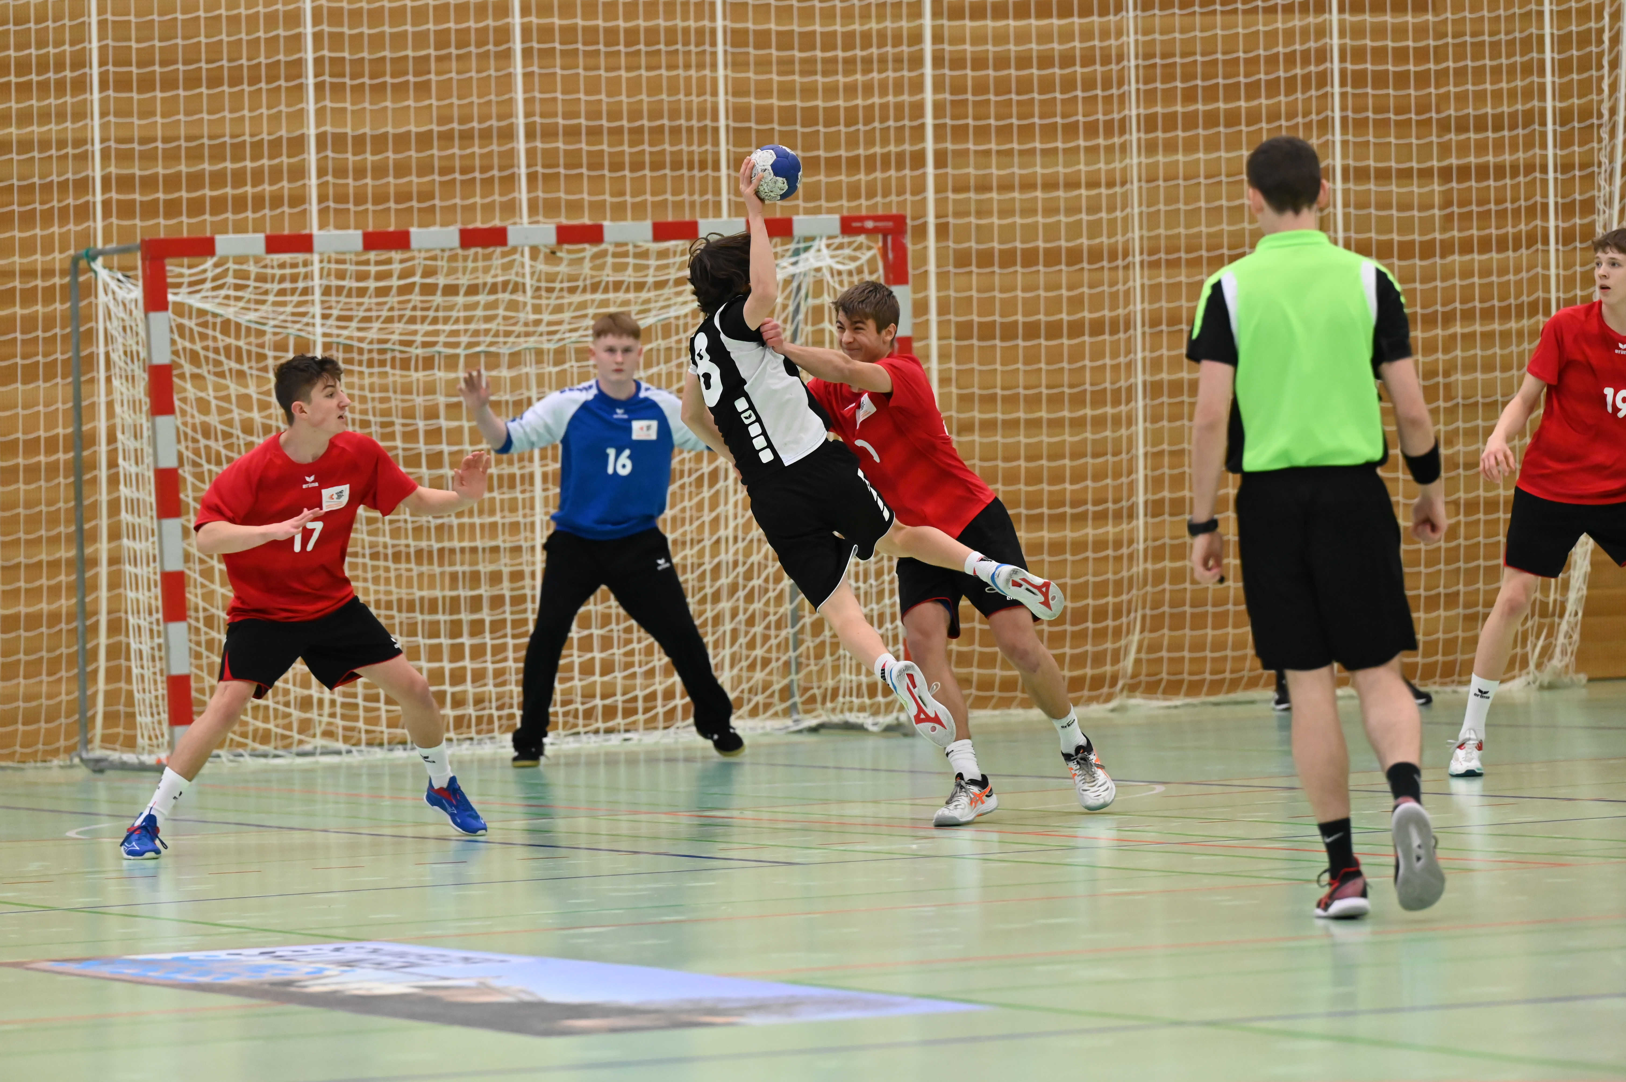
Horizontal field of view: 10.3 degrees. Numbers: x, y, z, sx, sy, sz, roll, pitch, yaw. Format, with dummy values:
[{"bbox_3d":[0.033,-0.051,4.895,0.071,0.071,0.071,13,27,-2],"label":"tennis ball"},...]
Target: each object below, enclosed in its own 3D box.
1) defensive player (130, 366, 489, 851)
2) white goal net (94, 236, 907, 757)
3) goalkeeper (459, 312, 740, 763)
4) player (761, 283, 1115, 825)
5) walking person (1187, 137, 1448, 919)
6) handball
[{"bbox_3d":[-1.559,0.167,27.700,1.060,1.530,0.650,-3,1,-26],"label":"defensive player"},{"bbox_3d":[-1.060,-0.189,35.343,3.160,2.080,0.120,-3,1,-22],"label":"white goal net"},{"bbox_3d":[-0.785,-0.026,34.750,1.100,1.730,0.550,-2,0,-3],"label":"goalkeeper"},{"bbox_3d":[0.385,0.042,27.500,1.000,1.620,0.620,-3,1,-44],"label":"player"},{"bbox_3d":[1.178,-0.031,21.000,0.590,1.820,0.520,-2,0,-6],"label":"walking person"},{"bbox_3d":[-0.117,-1.128,27.700,0.175,0.175,0.175,-2,0,0],"label":"handball"}]

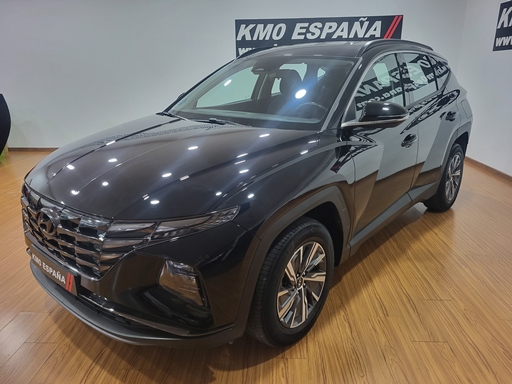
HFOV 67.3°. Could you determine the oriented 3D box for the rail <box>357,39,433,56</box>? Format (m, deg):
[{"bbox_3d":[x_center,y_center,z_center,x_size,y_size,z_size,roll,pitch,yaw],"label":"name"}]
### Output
[{"bbox_3d":[1.176,-1.165,3.126,0.070,0.130,1.530,14,23,39],"label":"rail"}]

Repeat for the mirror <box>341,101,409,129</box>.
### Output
[{"bbox_3d":[0.686,-0.428,2.167,0.250,0.180,0.270,14,23,39],"label":"mirror"}]

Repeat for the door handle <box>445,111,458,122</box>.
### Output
[{"bbox_3d":[1.789,-0.685,3.511,0.060,0.060,0.240,14,23,39],"label":"door handle"}]

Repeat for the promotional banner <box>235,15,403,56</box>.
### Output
[{"bbox_3d":[1.022,-2.560,6.398,2.720,0.620,0.030,1,18,5],"label":"promotional banner"}]

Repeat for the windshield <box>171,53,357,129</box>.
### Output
[{"bbox_3d":[-0.014,-0.743,2.768,1.440,0.140,0.910,14,54,39],"label":"windshield"}]

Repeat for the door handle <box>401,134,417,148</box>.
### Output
[{"bbox_3d":[1.105,-0.367,2.782,0.060,0.060,0.240,14,23,39],"label":"door handle"}]

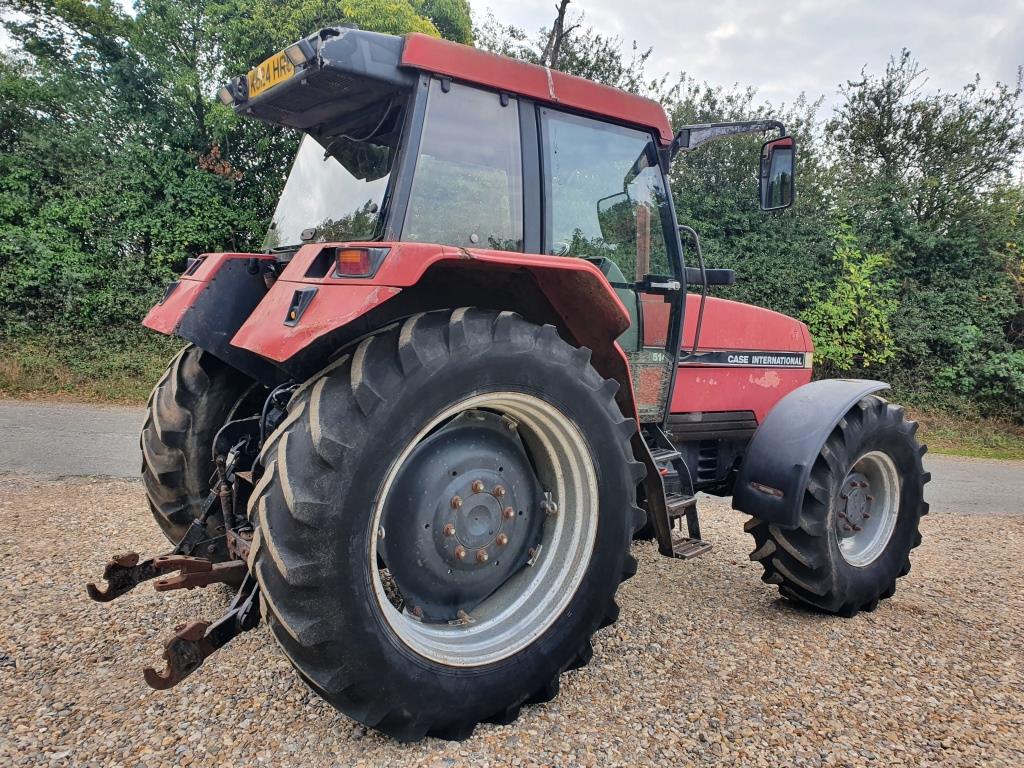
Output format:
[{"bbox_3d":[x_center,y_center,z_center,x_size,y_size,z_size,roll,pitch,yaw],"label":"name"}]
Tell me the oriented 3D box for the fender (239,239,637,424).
[{"bbox_3d":[-0.153,-0.206,3.060,1.730,0.680,0.640,0,6,-36],"label":"fender"}]

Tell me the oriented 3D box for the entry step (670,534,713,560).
[{"bbox_3d":[0.871,0.823,3.860,0.165,0.033,0.285,8,6,41],"label":"entry step"}]

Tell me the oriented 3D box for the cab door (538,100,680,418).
[{"bbox_3d":[0.472,-0.492,3.564,0.900,1.370,0.110,0,6,-36],"label":"cab door"}]

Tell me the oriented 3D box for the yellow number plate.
[{"bbox_3d":[-1.017,-1.300,3.231,0.020,0.118,0.540,0,6,-36],"label":"yellow number plate"}]

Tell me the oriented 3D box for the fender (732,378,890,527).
[{"bbox_3d":[1.727,0.368,4.336,0.940,0.770,0.430,0,6,-36],"label":"fender"}]

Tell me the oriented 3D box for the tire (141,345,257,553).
[{"bbox_3d":[-1.238,0.316,4.481,1.660,1.630,0.480,0,6,-36],"label":"tire"}]

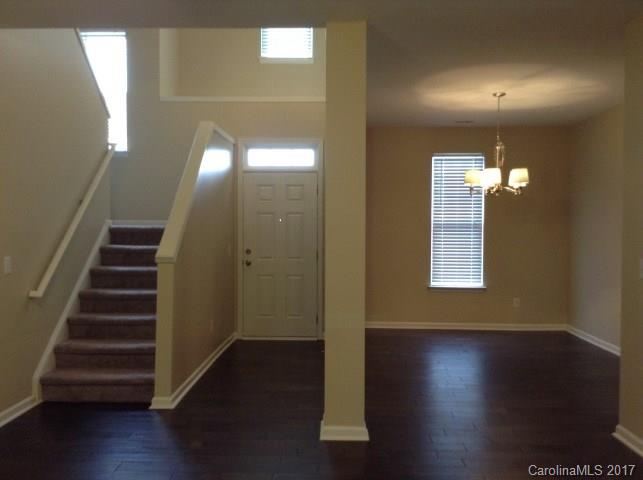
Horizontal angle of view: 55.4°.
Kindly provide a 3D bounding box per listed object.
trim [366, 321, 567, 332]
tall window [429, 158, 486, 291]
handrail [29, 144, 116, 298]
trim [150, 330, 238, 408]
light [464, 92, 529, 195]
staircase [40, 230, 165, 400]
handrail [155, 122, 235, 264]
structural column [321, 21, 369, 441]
[{"bbox_3d":[1.901,1.161,8.200,2.707,0.095,0.020,0,1,1],"label":"trim"},{"bbox_3d":[1.825,-0.256,8.208,0.713,1.786,0.050,0,1,1],"label":"tall window"},{"bbox_3d":[-2.116,-0.260,5.380,0.100,0.070,2.080,0,41,1],"label":"handrail"},{"bbox_3d":[-1.168,1.195,6.072,0.170,0.090,2.940,0,1,1],"label":"trim"},{"bbox_3d":[1.767,-0.963,6.152,0.645,1.025,0.645,0,1,1],"label":"light"},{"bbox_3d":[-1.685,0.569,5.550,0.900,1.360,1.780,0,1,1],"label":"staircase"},{"bbox_3d":[-1.122,-0.507,5.905,0.147,1.280,2.770,0,1,1],"label":"handrail"},{"bbox_3d":[0.164,-0.055,4.077,0.300,2.700,0.290,0,1,1],"label":"structural column"}]

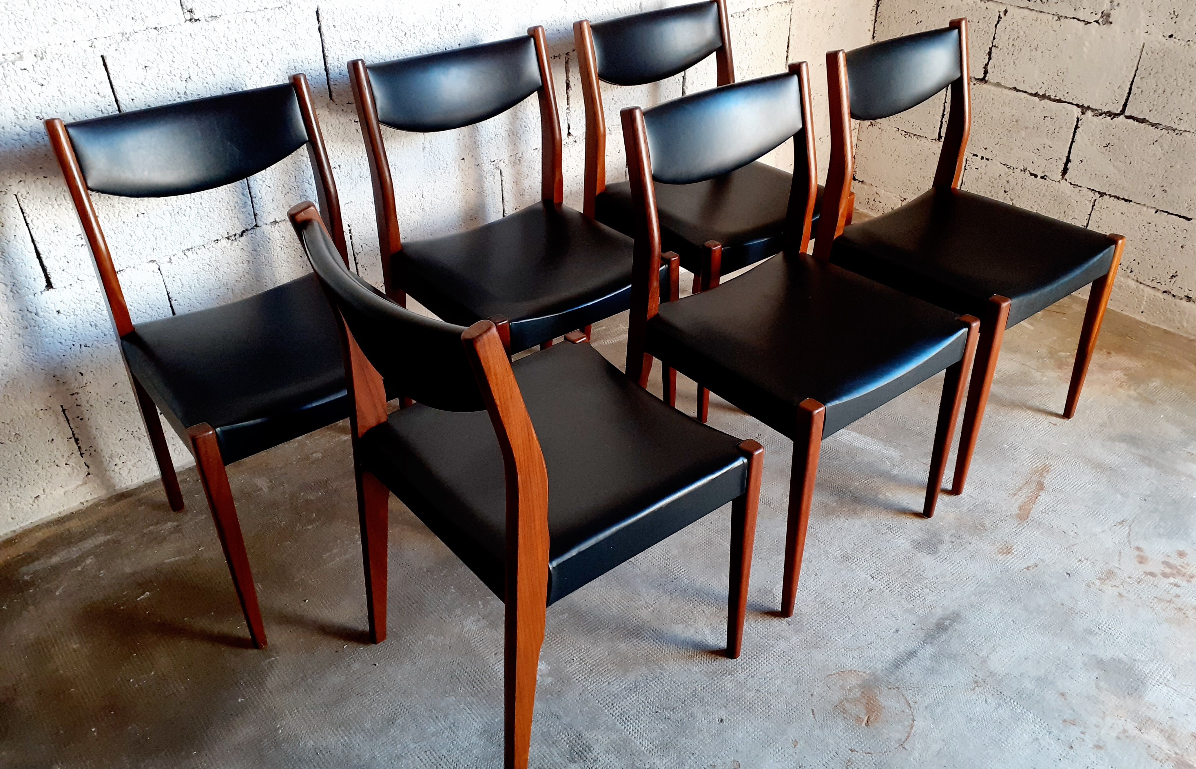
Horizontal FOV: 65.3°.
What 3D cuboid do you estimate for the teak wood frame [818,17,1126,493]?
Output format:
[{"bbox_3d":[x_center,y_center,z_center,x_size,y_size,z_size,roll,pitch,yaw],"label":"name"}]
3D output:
[{"bbox_3d":[0.773,-0.293,2.024,0.458,0.816,0.502,-24,40,-31],"label":"teak wood frame"}]

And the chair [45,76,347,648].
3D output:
[{"bbox_3d":[-0.578,-0.063,1.690,0.458,0.816,0.502,-24,40,-31],"label":"chair"}]

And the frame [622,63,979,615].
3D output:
[{"bbox_3d":[0.357,-0.102,1.741,0.458,0.816,0.502,-24,40,-31],"label":"frame"}]

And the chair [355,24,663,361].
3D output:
[{"bbox_3d":[-0.162,-0.254,1.973,0.458,0.816,0.508,-24,40,-31],"label":"chair"}]

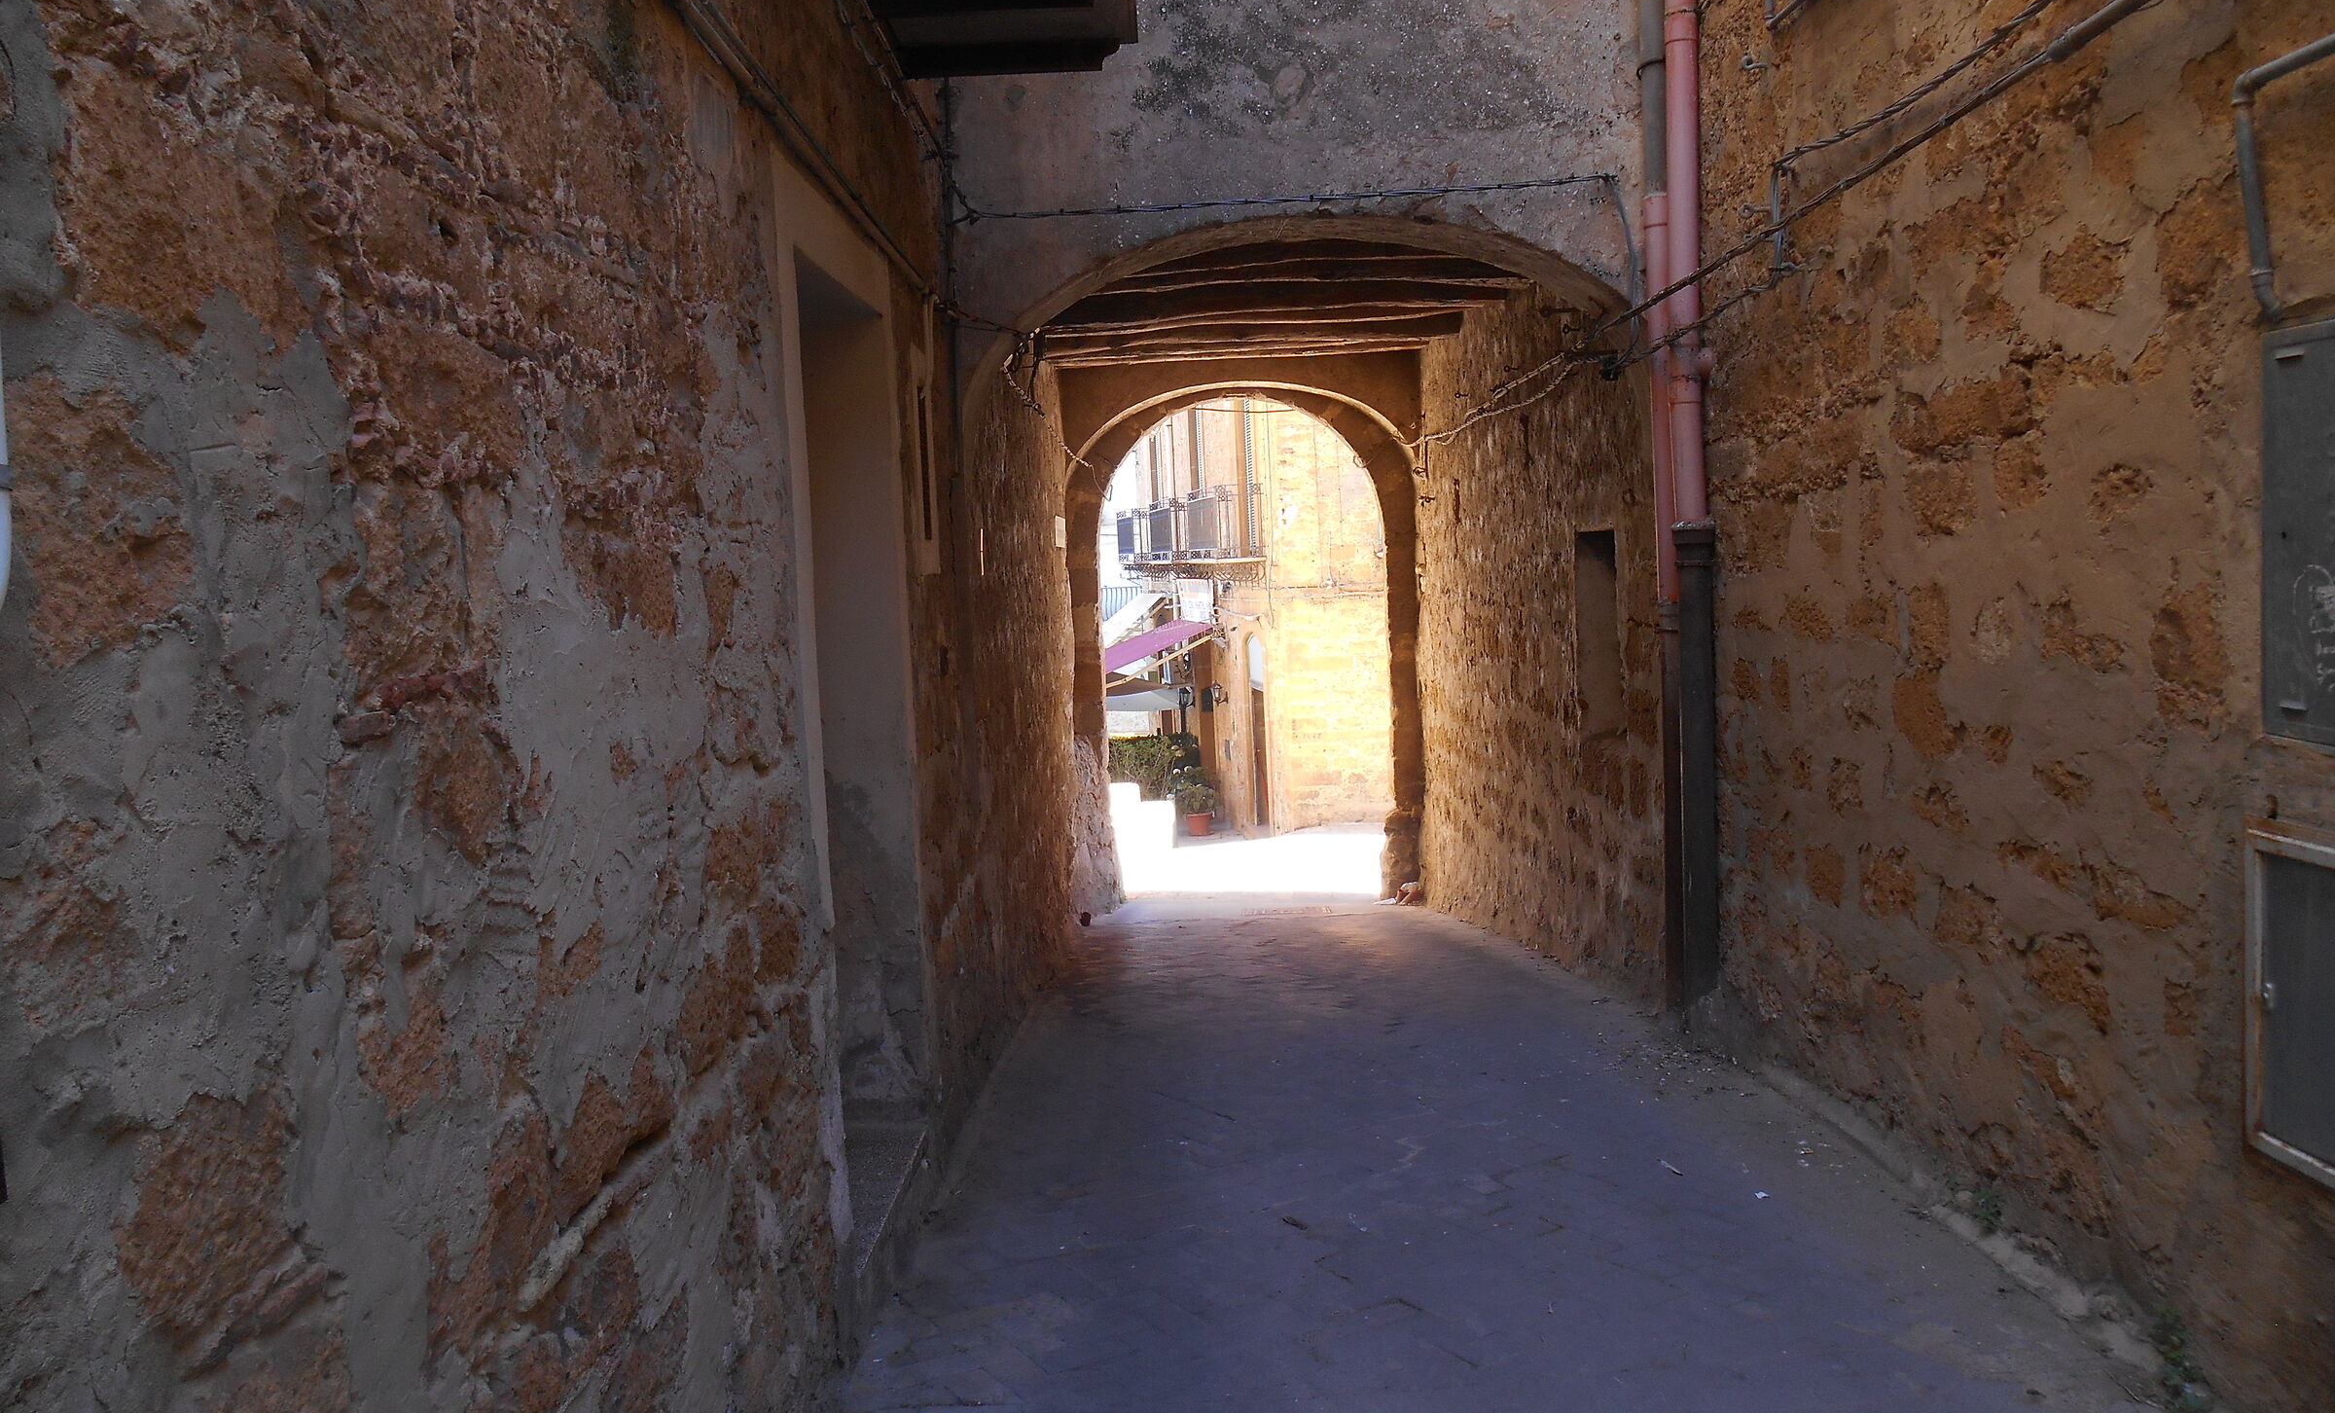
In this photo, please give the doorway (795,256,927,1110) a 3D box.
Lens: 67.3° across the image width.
[{"bbox_3d":[-0.889,0.112,4.437,0.280,2.300,1.050,-2,4,1],"label":"doorway"}]

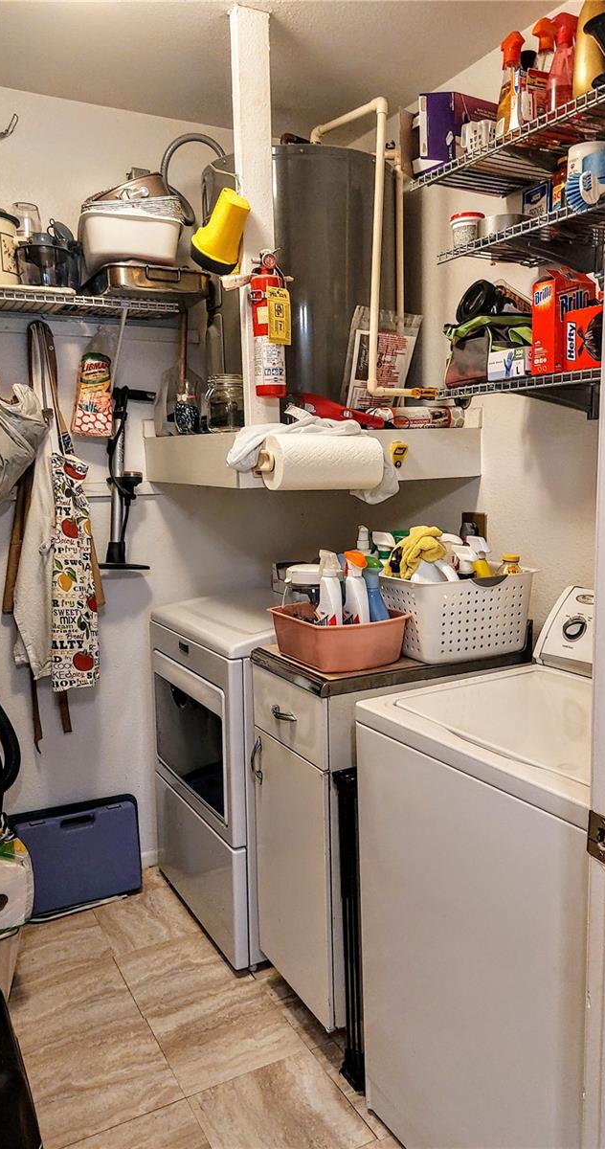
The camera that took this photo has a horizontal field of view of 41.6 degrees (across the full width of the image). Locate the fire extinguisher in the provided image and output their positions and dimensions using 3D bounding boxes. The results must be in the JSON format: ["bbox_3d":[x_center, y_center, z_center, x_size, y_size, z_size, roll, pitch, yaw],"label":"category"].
[{"bbox_3d":[-0.079,-0.623,1.995,0.110,0.365,0.100,-1,8,0],"label":"fire extinguisher"}]

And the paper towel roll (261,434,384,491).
[{"bbox_3d":[0.050,-0.283,1.998,0.280,0.140,0.140,-5,9,-28],"label":"paper towel roll"}]

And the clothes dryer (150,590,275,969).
[{"bbox_3d":[-0.040,0.564,2.590,0.690,0.970,0.690,-6,9,-29],"label":"clothes dryer"}]

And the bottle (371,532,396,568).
[{"bbox_3d":[0.211,0.026,2.067,0.095,0.262,0.060,-6,9,-29],"label":"bottle"}]

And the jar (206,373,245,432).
[{"bbox_3d":[-0.202,-0.482,2.230,0.115,0.160,0.115,-1,8,0],"label":"jar"}]

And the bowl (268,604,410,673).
[{"bbox_3d":[0.081,0.143,1.869,0.255,0.112,0.270,-6,9,-29],"label":"bowl"}]

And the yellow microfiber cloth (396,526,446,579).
[{"bbox_3d":[0.288,-0.055,1.938,0.125,0.130,0.115,-6,9,-29],"label":"yellow microfiber cloth"}]

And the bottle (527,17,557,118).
[{"bbox_3d":[0.550,-1.123,1.819,0.095,0.275,0.065,-6,9,-29],"label":"bottle"}]

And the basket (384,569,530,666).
[{"bbox_3d":[0.311,0.080,1.997,0.365,0.188,0.390,-6,9,-29],"label":"basket"}]

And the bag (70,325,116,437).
[{"bbox_3d":[-0.652,-0.595,2.465,0.135,0.335,0.050,-5,9,-28],"label":"bag"}]

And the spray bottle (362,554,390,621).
[{"bbox_3d":[0.173,0.079,1.840,0.090,0.230,0.070,2,8,21],"label":"spray bottle"}]

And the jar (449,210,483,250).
[{"bbox_3d":[0.407,-0.844,1.983,0.087,0.100,0.087,-1,8,0],"label":"jar"}]

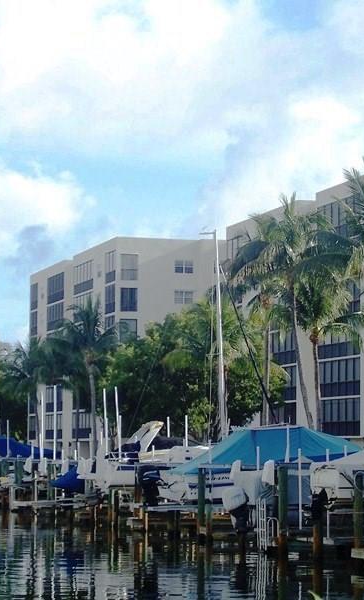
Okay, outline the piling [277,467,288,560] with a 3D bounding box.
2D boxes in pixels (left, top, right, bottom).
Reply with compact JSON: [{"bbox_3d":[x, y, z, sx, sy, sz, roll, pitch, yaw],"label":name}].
[{"bbox_3d":[3.186,6.672,59.664,0.290,2.850,0.290,1,-5,-16],"label":"piling"}]

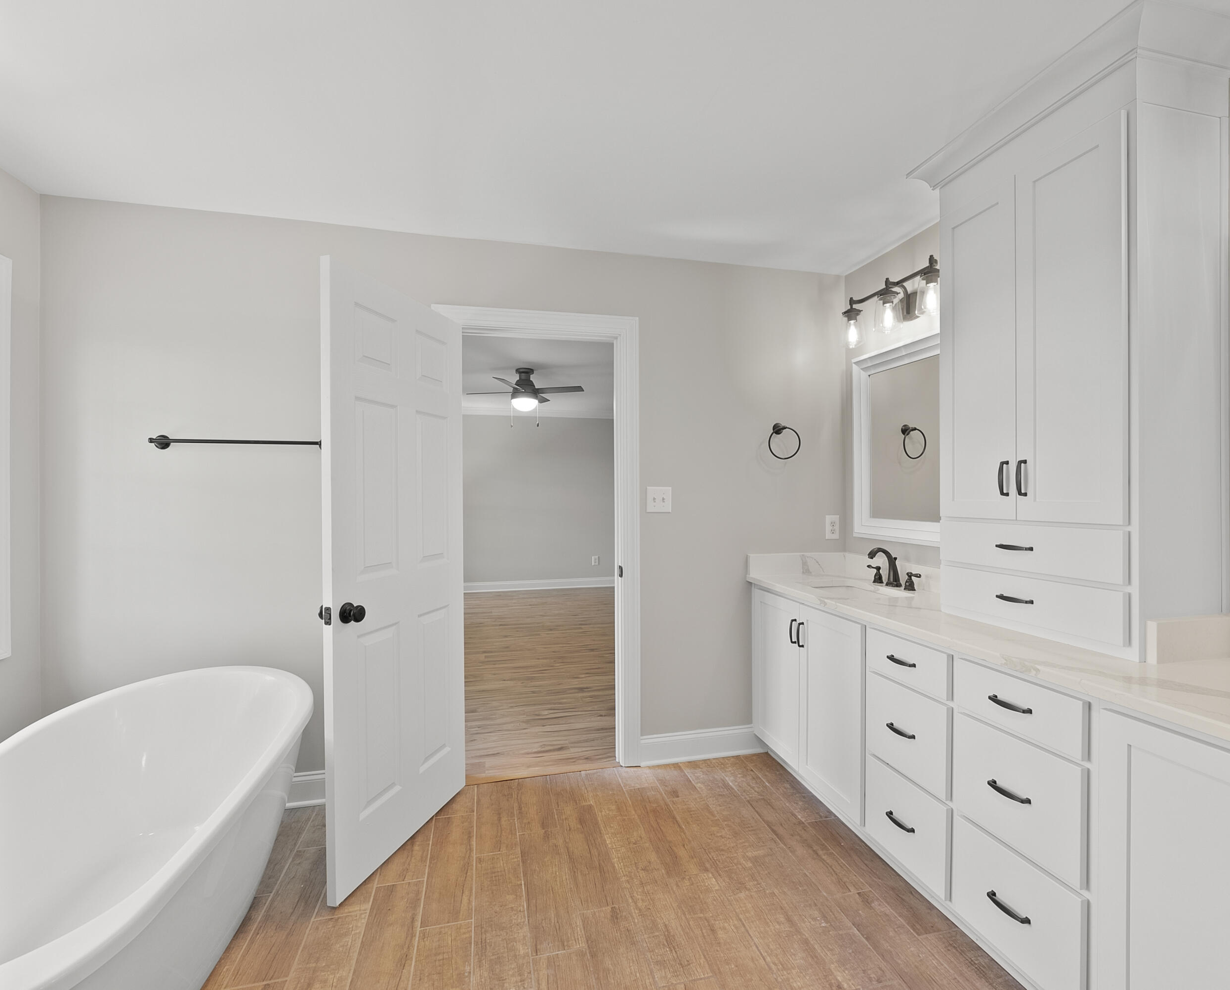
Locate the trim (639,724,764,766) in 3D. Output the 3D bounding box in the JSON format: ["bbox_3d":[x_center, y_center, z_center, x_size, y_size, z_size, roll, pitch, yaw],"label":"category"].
[{"bbox_3d":[0.448,1.224,2.825,0.662,0.146,0.018,0,0,-13],"label":"trim"}]

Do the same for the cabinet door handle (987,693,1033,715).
[{"bbox_3d":[0.997,0.529,1.456,0.029,0.016,0.108,0,0,-13],"label":"cabinet door handle"}]

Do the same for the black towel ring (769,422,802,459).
[{"bbox_3d":[0.837,-0.268,2.883,0.175,0.189,0.076,0,0,-13],"label":"black towel ring"}]

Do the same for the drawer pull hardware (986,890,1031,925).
[{"bbox_3d":[0.997,1.047,1.463,0.029,0.016,0.108,0,0,-13],"label":"drawer pull hardware"}]

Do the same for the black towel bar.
[{"bbox_3d":[-1.501,-0.210,2.329,0.657,0.057,0.076,0,0,-13],"label":"black towel bar"}]

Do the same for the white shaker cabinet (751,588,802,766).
[{"bbox_3d":[0.972,0.818,2.712,0.502,0.783,0.462,0,0,-13],"label":"white shaker cabinet"}]

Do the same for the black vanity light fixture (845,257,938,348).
[{"bbox_3d":[1.214,-0.817,2.510,0.206,0.241,0.632,0,0,-13],"label":"black vanity light fixture"}]

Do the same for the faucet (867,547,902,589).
[{"bbox_3d":[1.191,0.318,2.542,0.166,0.169,0.065,0,0,-13],"label":"faucet"}]

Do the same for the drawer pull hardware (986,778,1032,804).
[{"bbox_3d":[0.997,0.750,1.458,0.029,0.016,0.108,0,0,-13],"label":"drawer pull hardware"}]

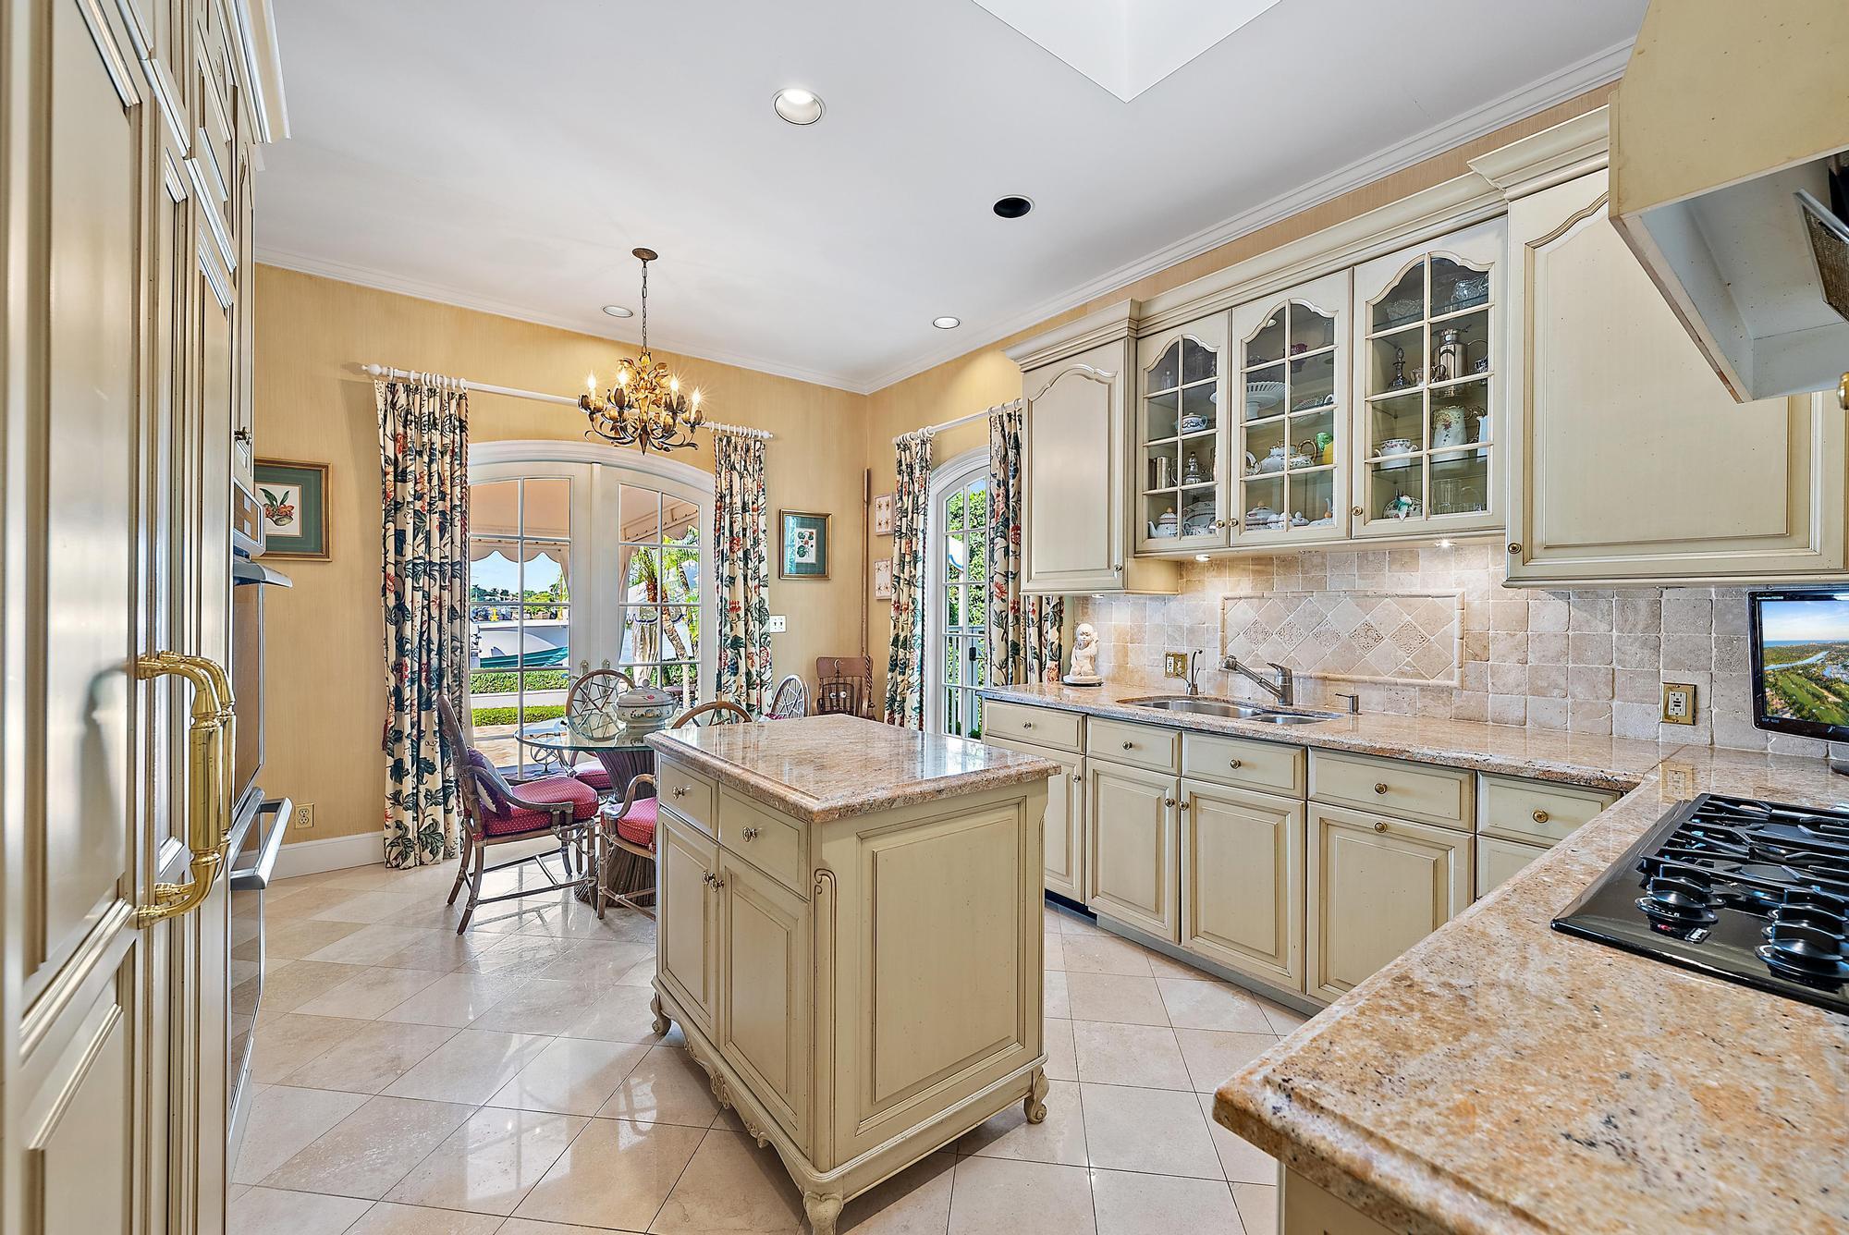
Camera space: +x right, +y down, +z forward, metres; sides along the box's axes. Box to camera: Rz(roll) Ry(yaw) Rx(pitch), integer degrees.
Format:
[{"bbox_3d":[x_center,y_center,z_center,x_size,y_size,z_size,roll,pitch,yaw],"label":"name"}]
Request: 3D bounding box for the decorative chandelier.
[{"bbox_3d":[-1.324,-1.242,3.404,0.585,0.960,0.585,-1,1,-38],"label":"decorative chandelier"}]

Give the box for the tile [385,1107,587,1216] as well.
[{"bbox_3d":[-1.017,1.282,1.704,0.305,0.010,0.305,0,1,8],"label":"tile"}]

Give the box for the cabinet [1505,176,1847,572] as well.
[{"bbox_3d":[2.016,-0.640,1.956,0.420,1.090,0.600,-1,1,-38],"label":"cabinet"}]

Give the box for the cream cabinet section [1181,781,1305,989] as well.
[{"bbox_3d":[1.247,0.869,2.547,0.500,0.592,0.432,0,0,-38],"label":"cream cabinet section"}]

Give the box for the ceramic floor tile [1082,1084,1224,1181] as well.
[{"bbox_3d":[0.555,1.279,1.798,0.305,0.010,0.305,0,1,8],"label":"ceramic floor tile"}]

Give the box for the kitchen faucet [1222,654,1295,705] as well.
[{"bbox_3d":[1.286,0.250,2.769,0.275,0.196,0.060,0,0,-3],"label":"kitchen faucet"}]

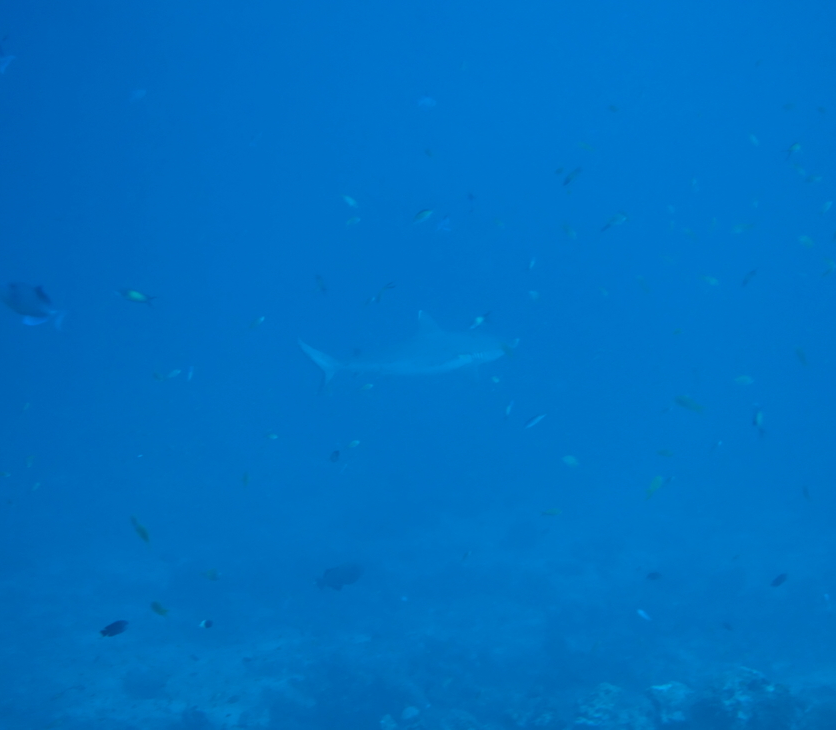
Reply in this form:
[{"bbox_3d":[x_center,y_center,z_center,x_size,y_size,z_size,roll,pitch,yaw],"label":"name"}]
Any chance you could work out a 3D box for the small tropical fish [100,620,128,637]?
[{"bbox_3d":[-1.250,1.084,7.500,0.122,0.052,0.024,-20,-2,5],"label":"small tropical fish"}]

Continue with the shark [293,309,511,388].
[{"bbox_3d":[-0.075,-0.103,13.000,1.600,0.500,0.600,-4,-1,18],"label":"shark"}]

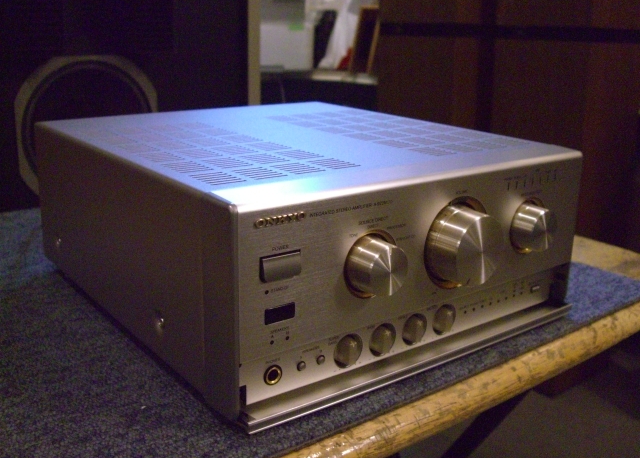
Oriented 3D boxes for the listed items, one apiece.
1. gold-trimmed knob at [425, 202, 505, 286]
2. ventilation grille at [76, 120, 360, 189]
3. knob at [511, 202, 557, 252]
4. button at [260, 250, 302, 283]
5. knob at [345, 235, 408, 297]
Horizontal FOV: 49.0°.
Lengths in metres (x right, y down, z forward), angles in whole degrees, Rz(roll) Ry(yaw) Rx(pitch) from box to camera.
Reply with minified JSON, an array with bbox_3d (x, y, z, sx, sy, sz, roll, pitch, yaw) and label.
[{"bbox_3d":[0.087,0.011,0.408,0.052,0.052,0.019,-11,22,-36],"label":"gold-trimmed knob"},{"bbox_3d":[-0.072,-0.053,0.454,0.100,0.003,0.188,-11,22,-36],"label":"ventilation grille"},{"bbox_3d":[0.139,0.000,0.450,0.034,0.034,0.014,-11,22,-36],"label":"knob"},{"bbox_3d":[-0.018,0.018,0.336,0.024,0.012,0.004,-11,22,-36],"label":"button"},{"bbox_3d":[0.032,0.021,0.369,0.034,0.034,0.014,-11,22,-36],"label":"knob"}]

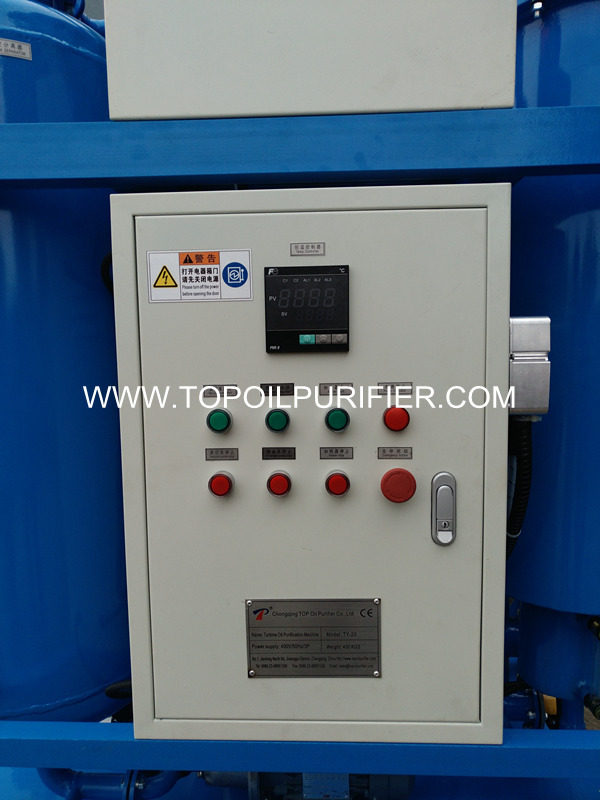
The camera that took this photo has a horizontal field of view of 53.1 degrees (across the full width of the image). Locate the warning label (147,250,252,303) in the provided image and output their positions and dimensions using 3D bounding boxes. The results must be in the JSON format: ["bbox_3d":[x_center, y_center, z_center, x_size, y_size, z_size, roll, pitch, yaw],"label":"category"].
[{"bbox_3d":[-0.116,-0.143,0.695,0.121,0.058,0.002,-1,5,3],"label":"warning label"}]

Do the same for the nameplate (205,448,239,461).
[{"bbox_3d":[-0.093,0.065,0.714,0.040,0.015,0.002,-1,5,3],"label":"nameplate"}]

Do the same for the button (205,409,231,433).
[{"bbox_3d":[-0.094,0.024,0.702,0.029,0.029,0.015,-1,5,3],"label":"button"}]

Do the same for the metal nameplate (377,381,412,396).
[{"bbox_3d":[0.110,-0.013,0.695,0.040,0.015,0.002,-1,5,3],"label":"metal nameplate"}]

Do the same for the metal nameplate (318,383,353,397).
[{"bbox_3d":[0.042,-0.012,0.698,0.040,0.015,0.002,-1,5,3],"label":"metal nameplate"}]

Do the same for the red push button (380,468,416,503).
[{"bbox_3d":[0.113,0.097,0.692,0.040,0.040,0.030,-1,5,3],"label":"red push button"}]

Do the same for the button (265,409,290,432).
[{"bbox_3d":[-0.026,0.024,0.701,0.029,0.029,0.014,-1,5,3],"label":"button"}]

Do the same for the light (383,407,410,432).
[{"bbox_3d":[0.111,0.021,0.692,0.029,0.029,0.015,-1,5,3],"label":"light"}]

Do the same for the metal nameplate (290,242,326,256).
[{"bbox_3d":[0.009,-0.173,0.687,0.040,0.015,0.002,-1,5,3],"label":"metal nameplate"}]

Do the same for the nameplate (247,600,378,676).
[{"bbox_3d":[0.017,0.290,0.730,0.162,0.100,0.002,-1,5,3],"label":"nameplate"}]

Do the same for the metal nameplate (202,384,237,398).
[{"bbox_3d":[-0.093,-0.011,0.704,0.040,0.015,0.002,-1,5,3],"label":"metal nameplate"}]

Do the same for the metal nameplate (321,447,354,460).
[{"bbox_3d":[0.043,0.063,0.708,0.040,0.015,0.002,-1,5,3],"label":"metal nameplate"}]

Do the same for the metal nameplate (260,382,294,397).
[{"bbox_3d":[-0.026,-0.012,0.701,0.040,0.015,0.002,-1,5,3],"label":"metal nameplate"}]

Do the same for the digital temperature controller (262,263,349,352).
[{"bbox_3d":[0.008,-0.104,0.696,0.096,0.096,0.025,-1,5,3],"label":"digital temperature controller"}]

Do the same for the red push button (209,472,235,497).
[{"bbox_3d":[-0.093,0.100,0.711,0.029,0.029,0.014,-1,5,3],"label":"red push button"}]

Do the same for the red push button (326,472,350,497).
[{"bbox_3d":[0.045,0.098,0.703,0.029,0.029,0.015,-1,5,3],"label":"red push button"}]

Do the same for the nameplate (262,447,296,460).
[{"bbox_3d":[-0.024,0.064,0.710,0.040,0.015,0.002,-1,5,3],"label":"nameplate"}]

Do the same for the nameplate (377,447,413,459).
[{"bbox_3d":[0.112,0.062,0.705,0.040,0.014,0.002,-1,5,3],"label":"nameplate"}]

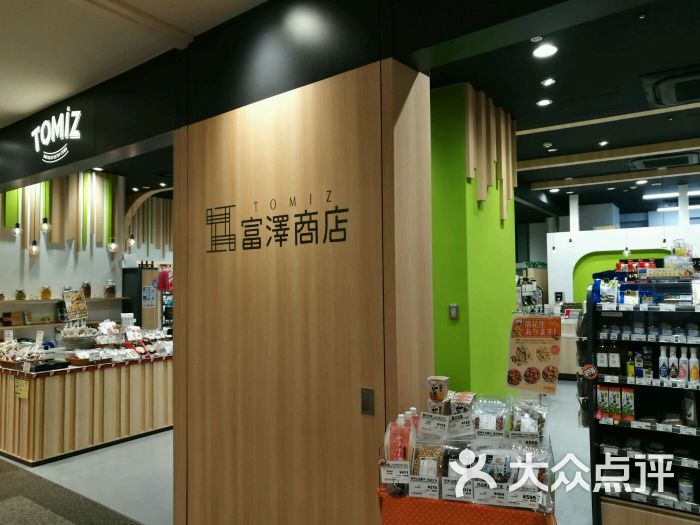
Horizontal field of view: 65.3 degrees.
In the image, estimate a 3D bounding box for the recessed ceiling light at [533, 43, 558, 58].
[{"bbox_3d":[1.318,-1.435,3.681,0.160,0.040,0.160,-3,-3,38],"label":"recessed ceiling light"}]

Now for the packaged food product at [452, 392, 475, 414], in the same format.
[{"bbox_3d":[0.439,0.572,2.130,0.078,0.088,0.078,-2,5,22],"label":"packaged food product"}]

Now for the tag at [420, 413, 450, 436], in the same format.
[{"bbox_3d":[0.319,0.609,2.060,0.103,0.078,0.006,5,-16,20],"label":"tag"}]

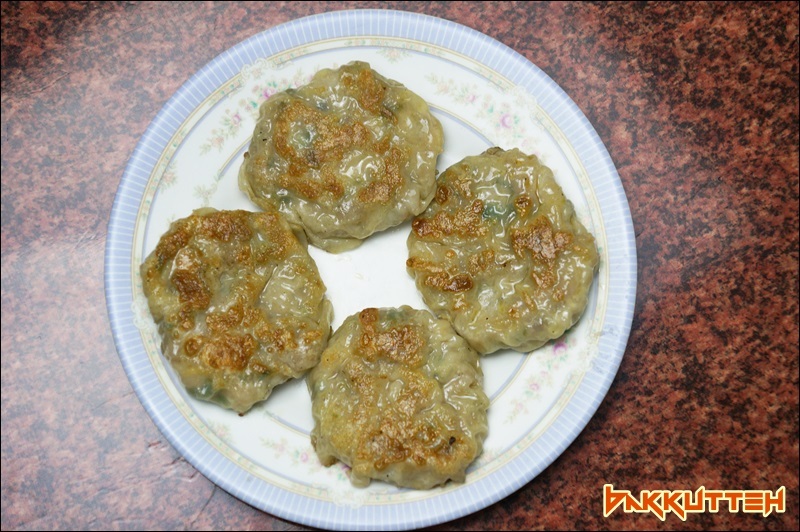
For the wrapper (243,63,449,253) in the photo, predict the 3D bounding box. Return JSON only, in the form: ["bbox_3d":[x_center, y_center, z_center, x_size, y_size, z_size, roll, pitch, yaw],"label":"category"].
[{"bbox_3d":[-0.028,-0.051,0.934,0.095,0.021,0.090,0,80,0],"label":"wrapper"}]

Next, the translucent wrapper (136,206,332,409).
[{"bbox_3d":[-0.076,0.020,0.931,0.090,0.021,0.096,0,81,-1],"label":"translucent wrapper"}]

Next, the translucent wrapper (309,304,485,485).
[{"bbox_3d":[-0.001,0.060,0.915,0.082,0.021,0.083,0,80,0],"label":"translucent wrapper"}]

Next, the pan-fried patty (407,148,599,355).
[{"bbox_3d":[0.048,-0.007,0.927,0.089,0.021,0.096,0,80,0],"label":"pan-fried patty"}]

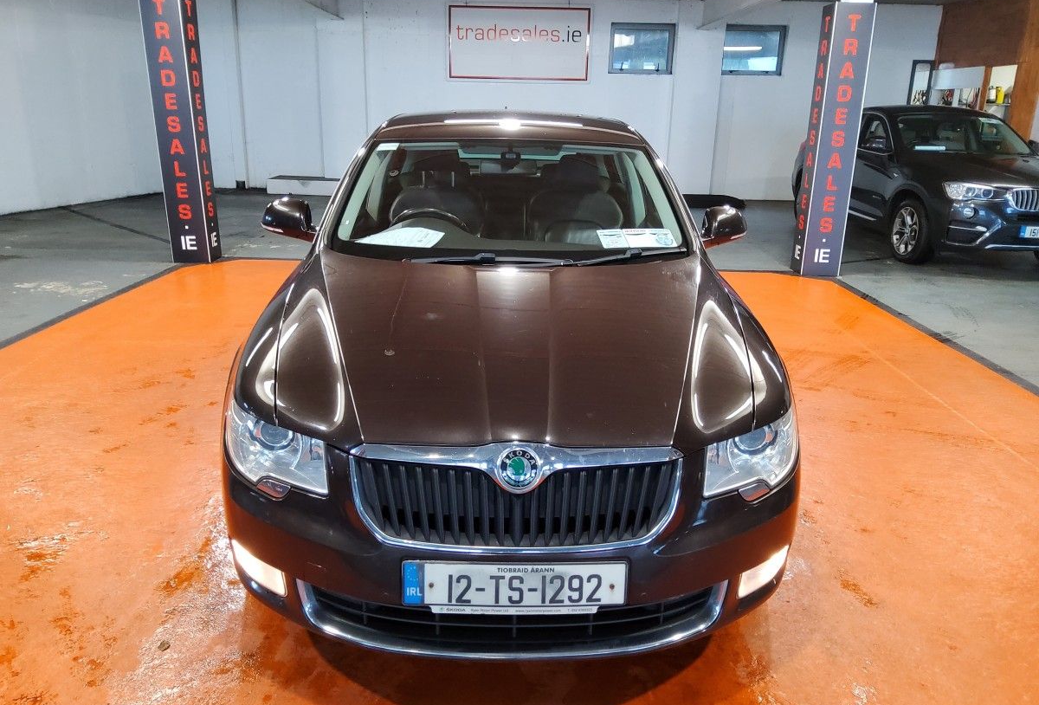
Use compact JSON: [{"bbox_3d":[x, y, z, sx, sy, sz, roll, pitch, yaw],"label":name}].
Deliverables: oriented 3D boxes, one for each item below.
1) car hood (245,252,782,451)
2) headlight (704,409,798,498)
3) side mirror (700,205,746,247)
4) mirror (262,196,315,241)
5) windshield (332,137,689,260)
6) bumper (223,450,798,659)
[{"bbox_3d":[-0.019,-0.056,2.362,1.540,0.290,1.270,1,18,-2],"label":"car hood"},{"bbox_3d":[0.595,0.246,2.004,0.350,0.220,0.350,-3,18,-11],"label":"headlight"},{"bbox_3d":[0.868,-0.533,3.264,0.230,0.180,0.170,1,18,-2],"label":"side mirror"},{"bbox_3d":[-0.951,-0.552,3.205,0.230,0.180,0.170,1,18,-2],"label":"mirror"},{"bbox_3d":[-0.037,-0.629,3.112,1.400,0.430,0.830,1,18,-2],"label":"windshield"},{"bbox_3d":[-0.014,0.459,2.055,1.700,0.530,0.530,1,18,-2],"label":"bumper"}]

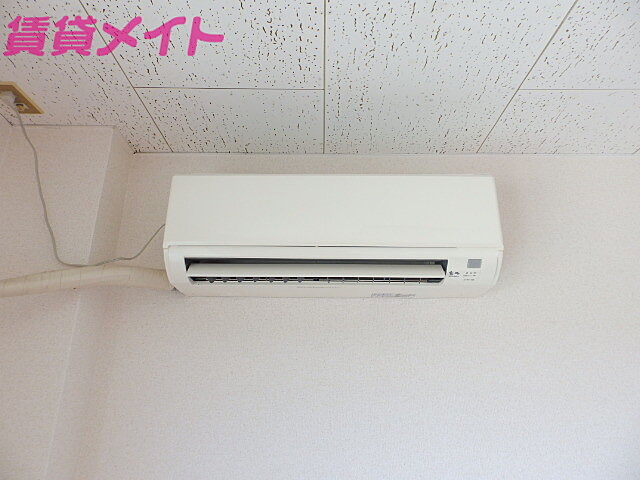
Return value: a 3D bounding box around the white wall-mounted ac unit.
[{"bbox_3d":[0.031,0.003,1.032,0.780,0.270,0.190,0,-20,1],"label":"white wall-mounted ac unit"}]

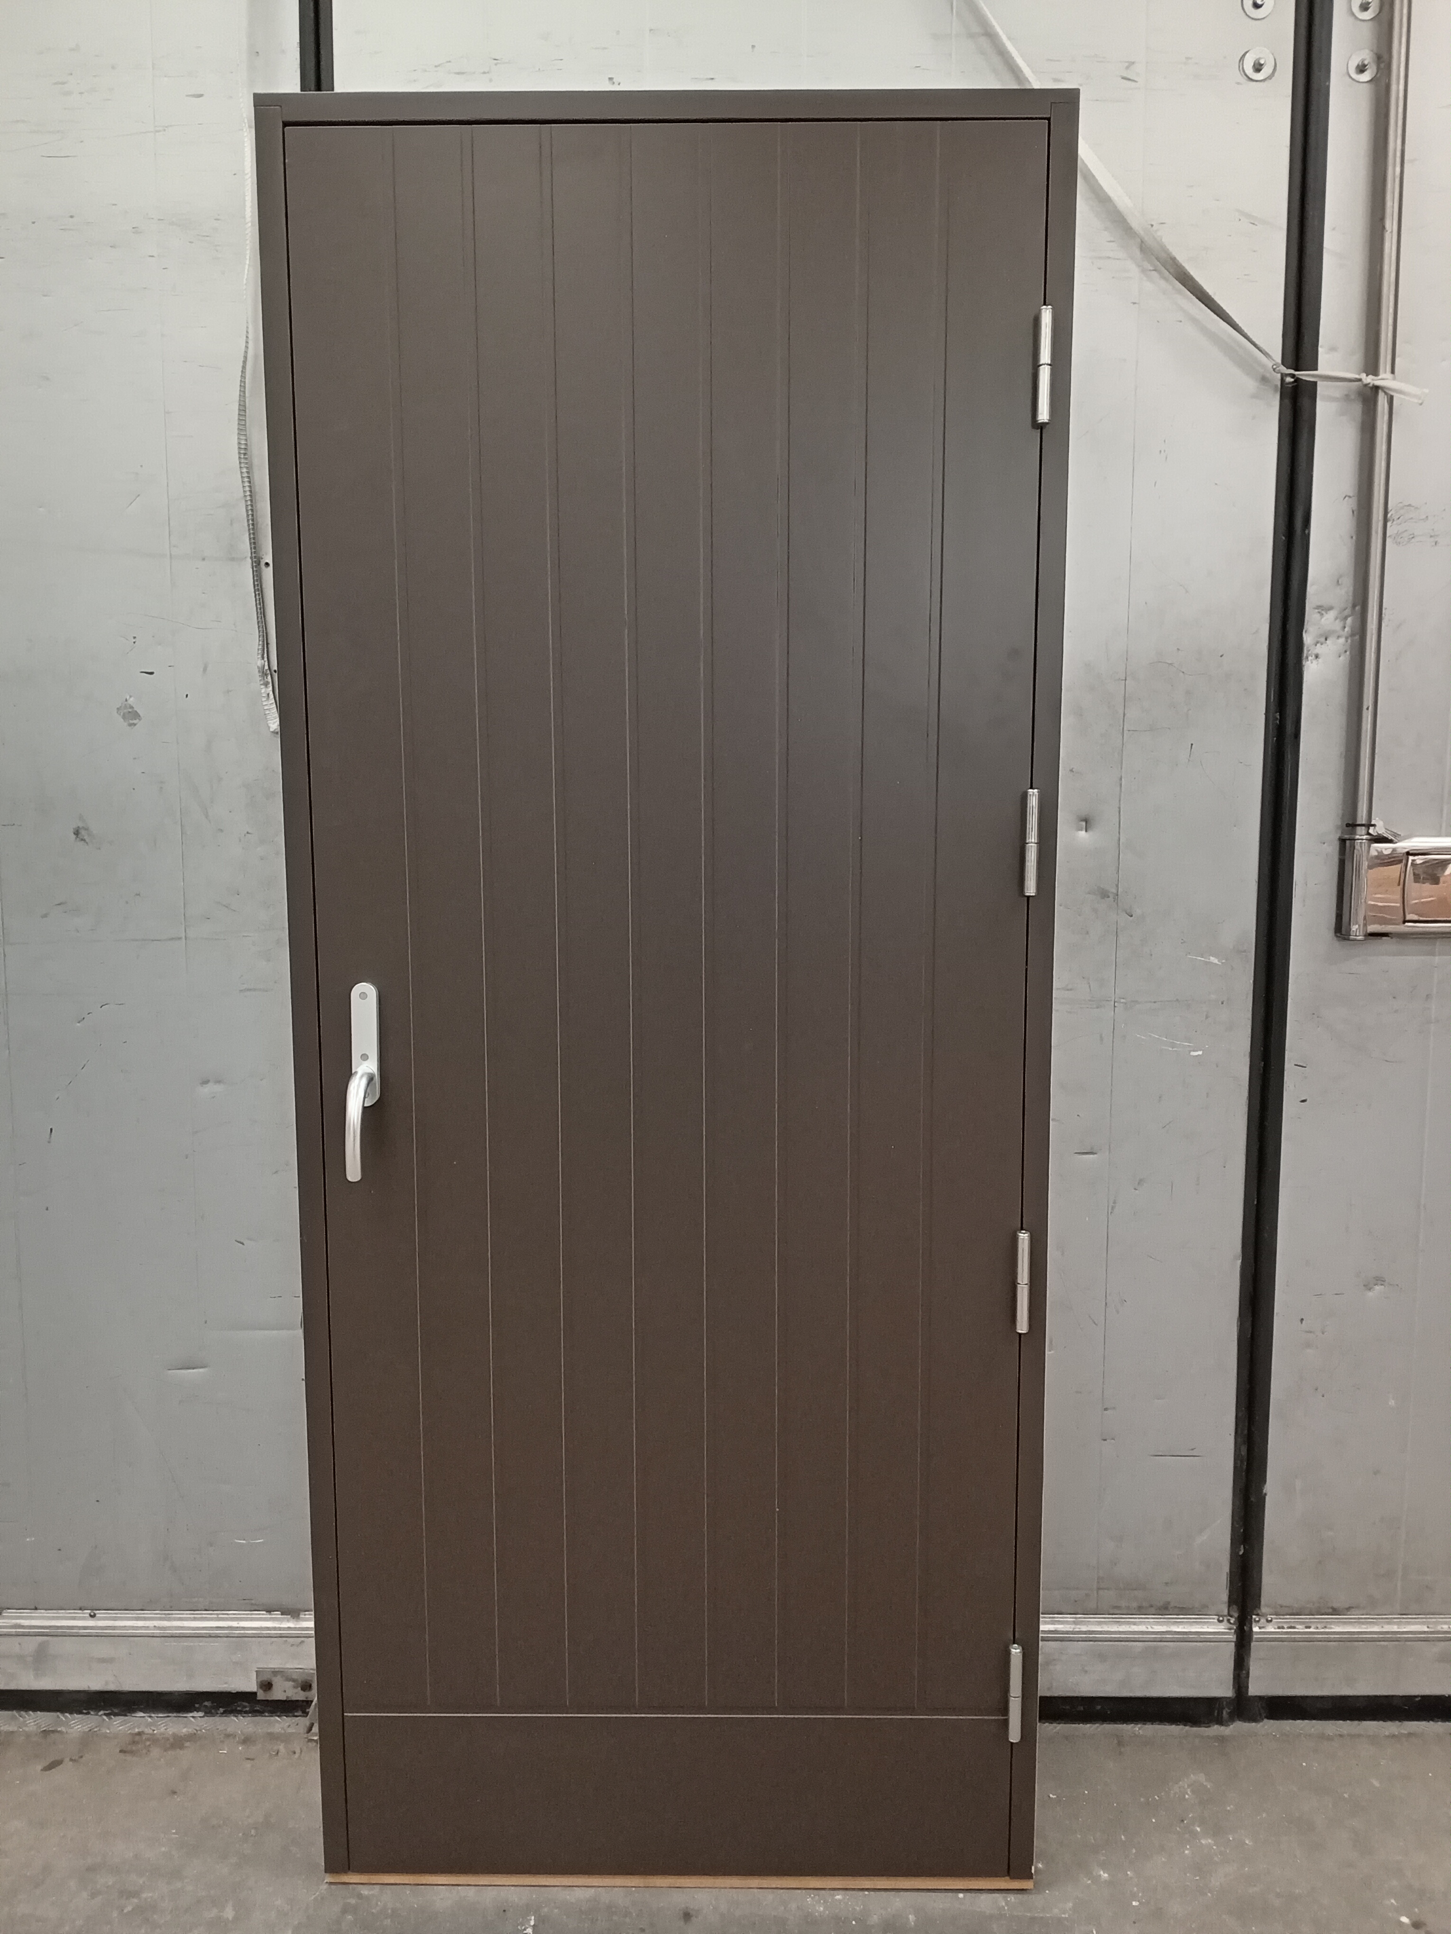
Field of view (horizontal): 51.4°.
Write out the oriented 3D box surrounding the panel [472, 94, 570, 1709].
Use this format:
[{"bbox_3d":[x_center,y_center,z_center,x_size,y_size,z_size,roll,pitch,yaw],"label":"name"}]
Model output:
[{"bbox_3d":[-0.231,0.004,1.741,0.085,1.830,0.020,0,7,1],"label":"panel"}]

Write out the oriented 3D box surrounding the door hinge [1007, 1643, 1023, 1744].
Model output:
[{"bbox_3d":[0.350,0.879,1.829,0.015,0.125,0.016,0,7,1],"label":"door hinge"}]

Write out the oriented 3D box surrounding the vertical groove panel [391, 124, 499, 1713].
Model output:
[{"bbox_3d":[-0.316,0.005,1.742,0.085,1.830,0.020,0,7,1],"label":"vertical groove panel"}]

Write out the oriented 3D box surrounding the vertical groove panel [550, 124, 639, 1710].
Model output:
[{"bbox_3d":[-0.147,0.004,1.740,0.085,1.830,0.020,0,7,1],"label":"vertical groove panel"}]

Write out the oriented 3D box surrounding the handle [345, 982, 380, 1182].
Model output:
[{"bbox_3d":[-0.415,0.131,1.715,0.031,0.220,0.068,0,7,1],"label":"handle"}]

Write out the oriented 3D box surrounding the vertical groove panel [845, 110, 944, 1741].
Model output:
[{"bbox_3d":[0.191,0.004,1.737,0.085,1.830,0.020,0,7,1],"label":"vertical groove panel"}]

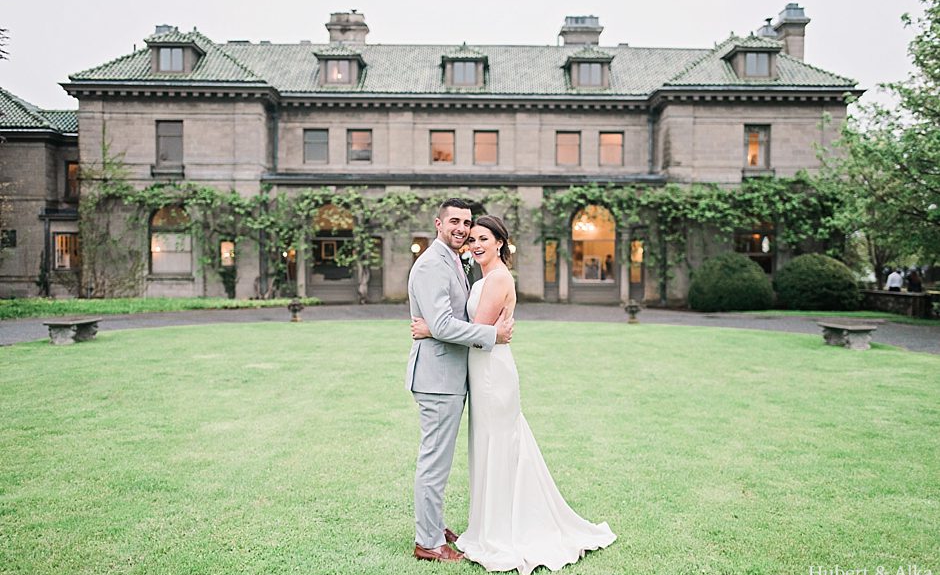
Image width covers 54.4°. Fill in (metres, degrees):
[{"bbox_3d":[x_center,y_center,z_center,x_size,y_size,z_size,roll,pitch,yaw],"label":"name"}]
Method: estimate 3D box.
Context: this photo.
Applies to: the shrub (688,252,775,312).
[{"bbox_3d":[10.500,-0.238,36.700,3.400,2.350,3.400,0,1,0],"label":"shrub"}]

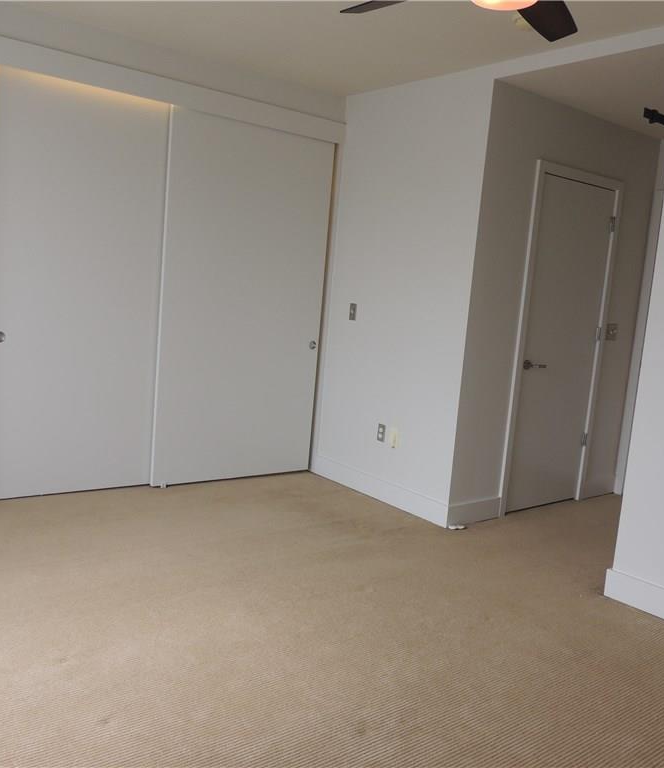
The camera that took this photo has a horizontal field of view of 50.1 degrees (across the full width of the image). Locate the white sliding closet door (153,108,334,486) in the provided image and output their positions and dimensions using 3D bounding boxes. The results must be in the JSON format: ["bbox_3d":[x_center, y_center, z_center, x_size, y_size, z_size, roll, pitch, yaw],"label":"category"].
[{"bbox_3d":[-0.583,-0.523,4.894,1.270,2.402,0.040,-2,10,-39],"label":"white sliding closet door"}]

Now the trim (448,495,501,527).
[{"bbox_3d":[0.898,0.805,4.473,0.472,0.141,0.017,-2,10,-39],"label":"trim"}]

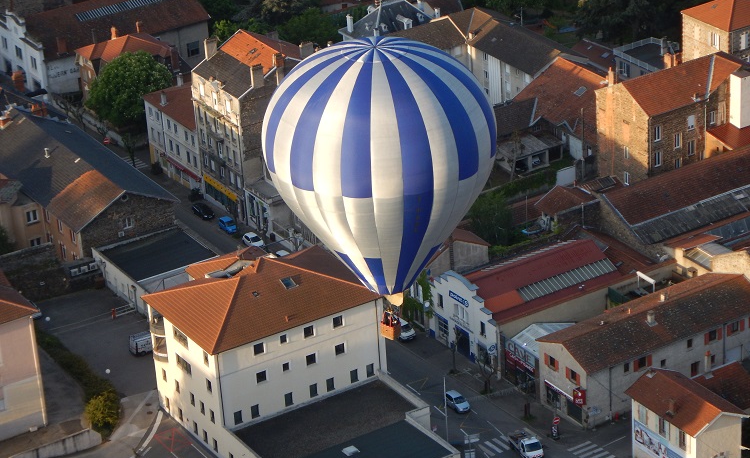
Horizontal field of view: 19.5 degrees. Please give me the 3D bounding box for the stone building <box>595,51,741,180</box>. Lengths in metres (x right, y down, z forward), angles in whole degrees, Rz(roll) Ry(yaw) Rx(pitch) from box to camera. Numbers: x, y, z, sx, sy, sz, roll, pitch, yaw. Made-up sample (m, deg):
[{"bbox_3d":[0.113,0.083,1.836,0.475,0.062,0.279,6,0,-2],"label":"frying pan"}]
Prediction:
[{"bbox_3d":[43.844,-16.266,313.358,21.328,15.641,12.086,-18,29,-28],"label":"stone building"}]

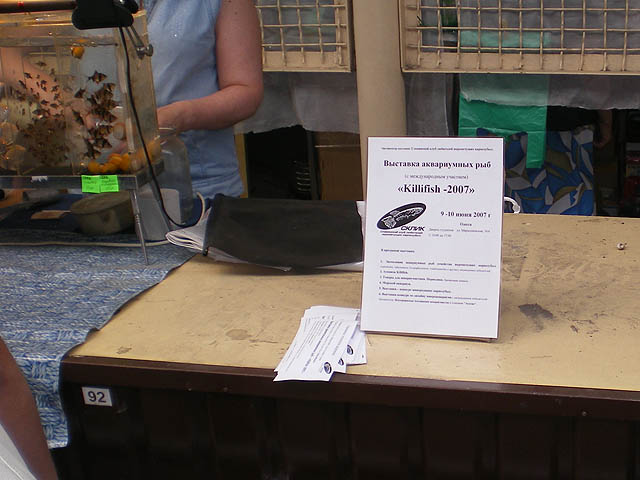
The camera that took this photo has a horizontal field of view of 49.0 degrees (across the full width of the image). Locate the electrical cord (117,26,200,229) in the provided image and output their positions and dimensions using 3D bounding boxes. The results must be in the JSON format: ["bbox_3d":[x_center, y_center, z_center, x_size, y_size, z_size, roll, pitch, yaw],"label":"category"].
[{"bbox_3d":[-0.315,-0.201,1.390,0.100,0.425,0.120,2,21,11],"label":"electrical cord"}]

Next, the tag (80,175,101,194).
[{"bbox_3d":[-0.437,-0.106,1.341,0.037,0.035,0.002,1,21,8],"label":"tag"}]

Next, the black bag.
[{"bbox_3d":[-0.069,-0.026,1.449,0.315,0.055,0.275,-1,21,3],"label":"black bag"}]

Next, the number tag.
[{"bbox_3d":[-0.335,0.237,1.057,0.044,0.030,0.003,2,21,11],"label":"number tag"}]

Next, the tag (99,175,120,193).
[{"bbox_3d":[-0.399,-0.106,1.331,0.037,0.034,0.002,1,21,8],"label":"tag"}]

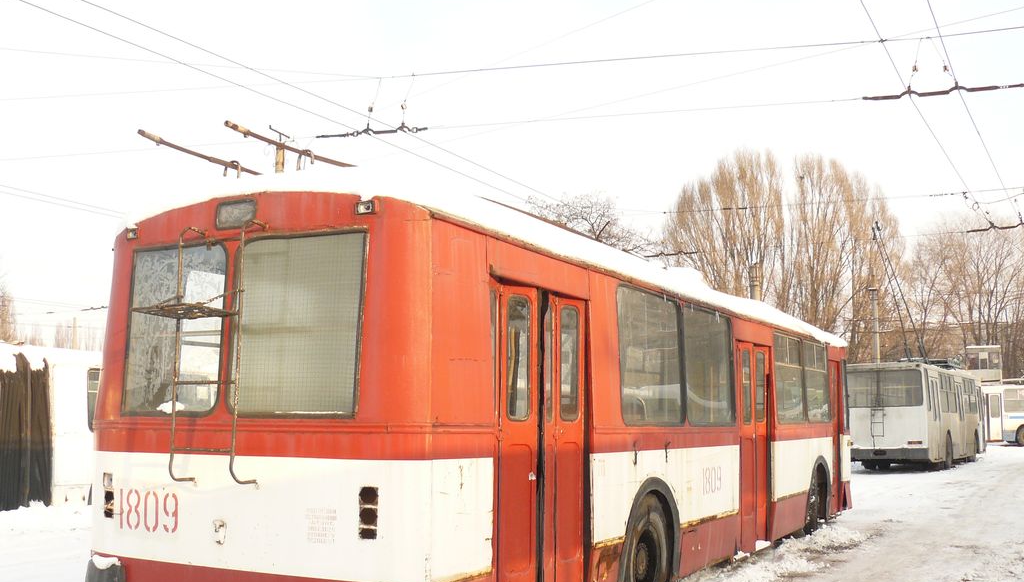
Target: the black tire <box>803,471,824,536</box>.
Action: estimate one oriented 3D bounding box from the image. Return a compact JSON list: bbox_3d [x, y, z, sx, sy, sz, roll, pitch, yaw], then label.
[{"bbox_3d":[3.789,2.674,13.617,0.280,0.980,1.000,-1,-7,20],"label":"black tire"}]

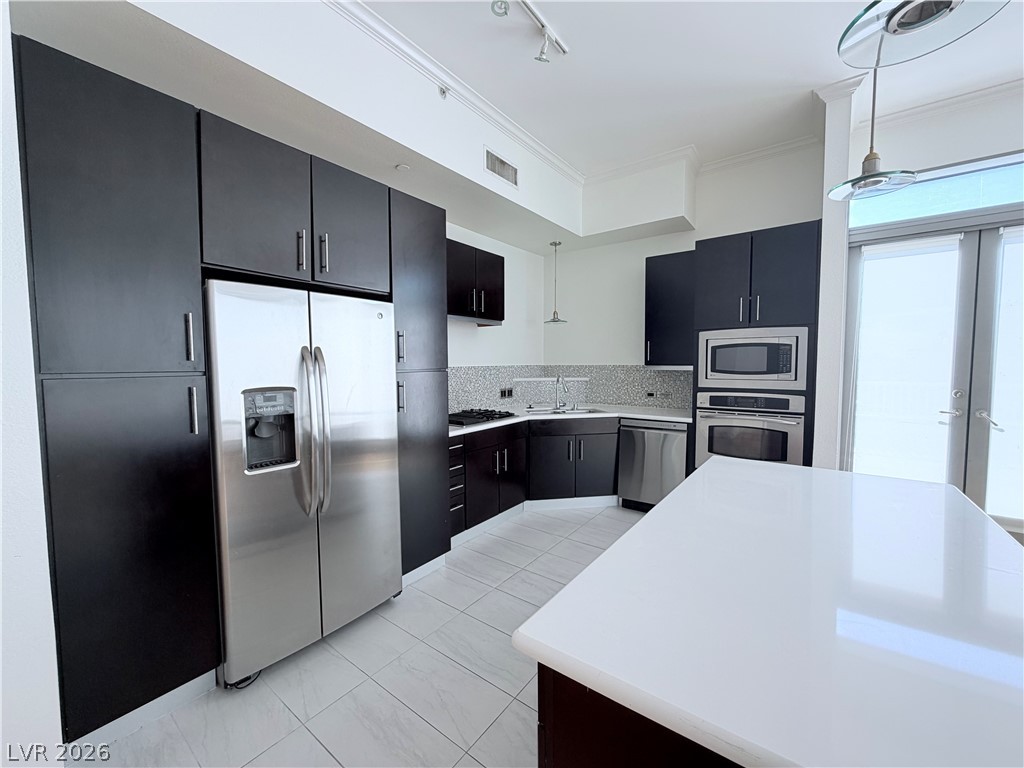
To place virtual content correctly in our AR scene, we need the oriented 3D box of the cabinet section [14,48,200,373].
[{"bbox_3d":[-1.645,-0.567,1.677,0.660,1.046,0.454,2,4,36],"label":"cabinet section"}]

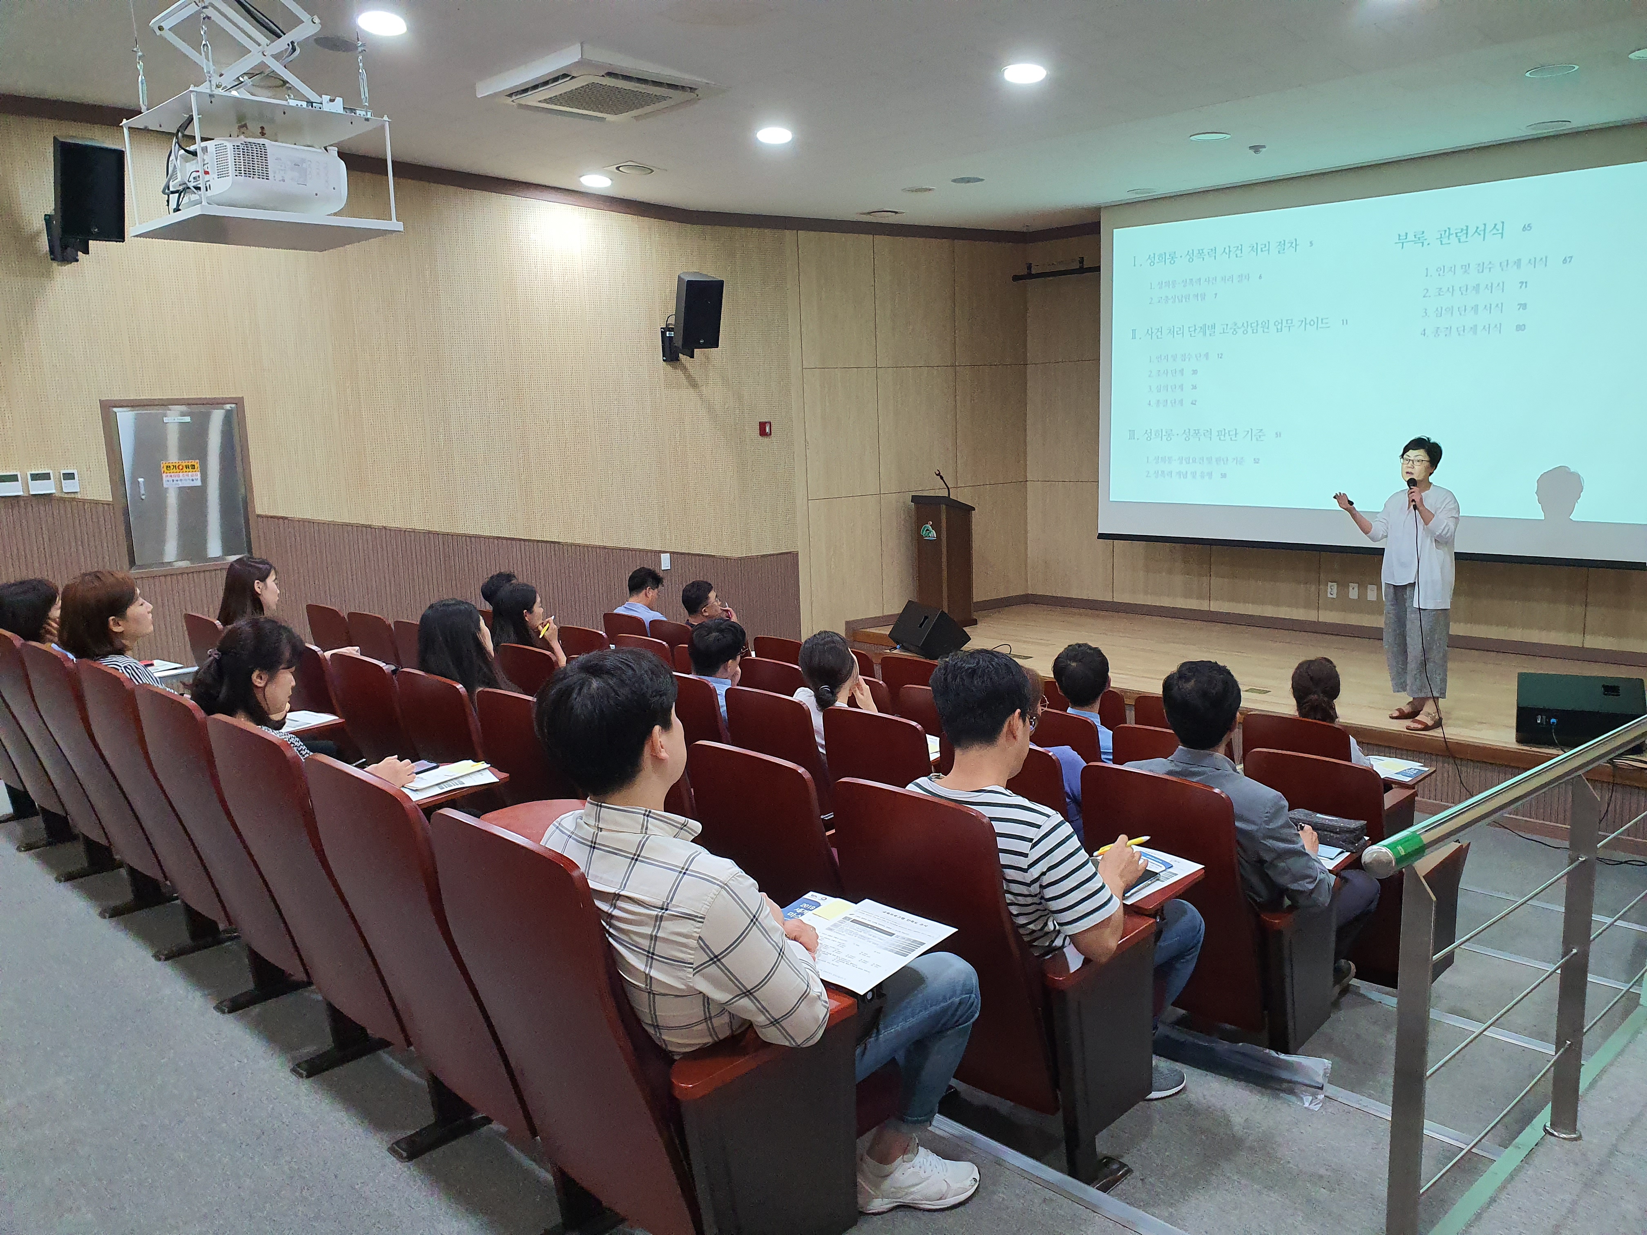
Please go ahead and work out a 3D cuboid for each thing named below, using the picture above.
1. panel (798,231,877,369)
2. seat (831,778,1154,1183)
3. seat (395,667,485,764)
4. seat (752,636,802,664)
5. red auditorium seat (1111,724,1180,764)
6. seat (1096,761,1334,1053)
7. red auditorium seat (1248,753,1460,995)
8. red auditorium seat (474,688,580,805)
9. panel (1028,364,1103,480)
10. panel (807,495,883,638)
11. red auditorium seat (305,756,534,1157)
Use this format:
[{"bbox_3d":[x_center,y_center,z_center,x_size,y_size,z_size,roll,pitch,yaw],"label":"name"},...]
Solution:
[{"bbox_3d":[0.111,-2.607,10.208,0.760,1.081,0.050,-9,12,-34],"label":"panel"},{"bbox_3d":[0.392,0.794,2.851,0.530,0.965,0.580,8,14,44],"label":"seat"},{"bbox_3d":[-1.044,0.605,4.230,0.520,0.965,0.570,8,14,44],"label":"seat"},{"bbox_3d":[-0.055,0.554,7.353,0.520,0.965,0.530,8,14,44],"label":"seat"},{"bbox_3d":[1.427,0.855,4.704,0.554,0.933,0.563,7,12,44],"label":"red auditorium seat"},{"bbox_3d":[1.120,0.853,3.602,0.573,0.933,0.611,7,12,44],"label":"seat"},{"bbox_3d":[1.755,0.862,4.210,0.535,0.941,0.584,7,13,44],"label":"red auditorium seat"},{"bbox_3d":[-0.723,0.662,3.935,0.554,0.933,0.563,7,12,44],"label":"red auditorium seat"},{"bbox_3d":[2.199,-1.735,11.038,0.852,1.052,0.040,7,13,44],"label":"panel"},{"bbox_3d":[0.197,-0.462,10.433,0.764,1.113,0.040,-8,11,-32],"label":"panel"},{"bbox_3d":[-0.678,0.716,2.561,0.554,0.933,0.563,7,12,44],"label":"red auditorium seat"}]

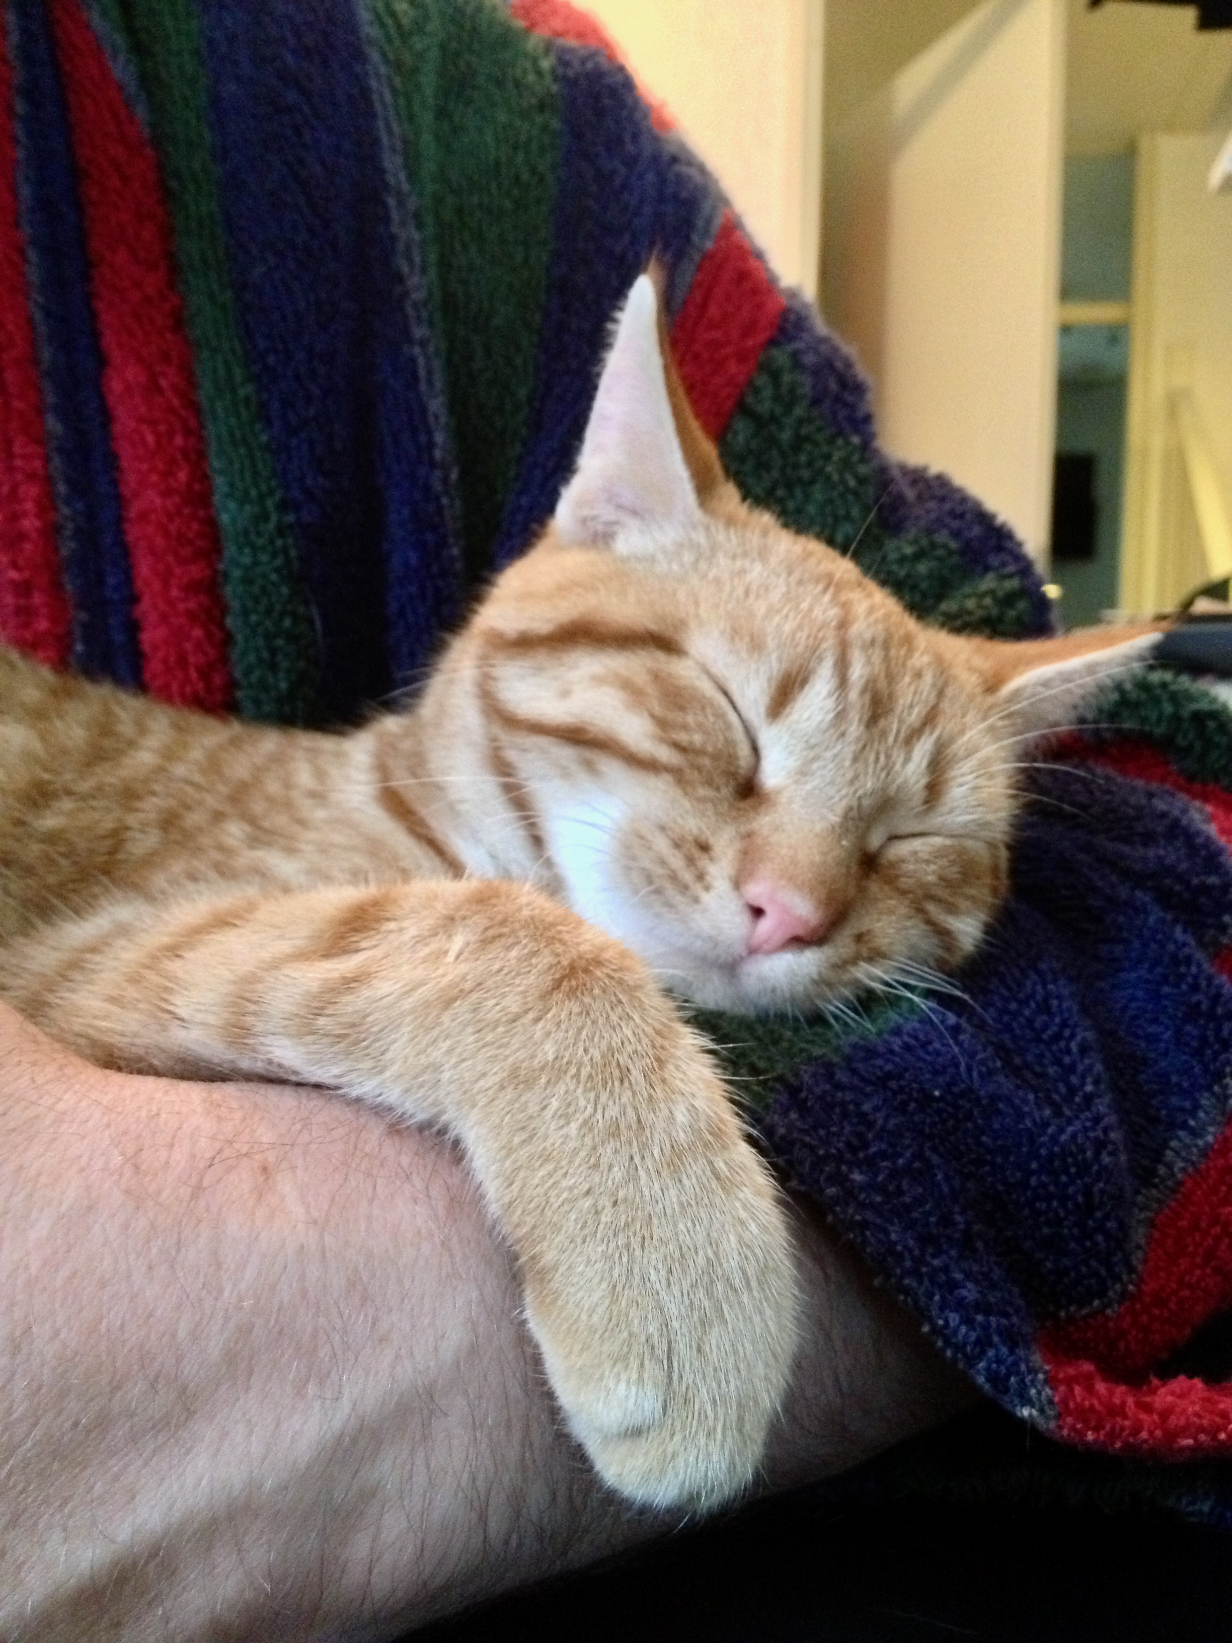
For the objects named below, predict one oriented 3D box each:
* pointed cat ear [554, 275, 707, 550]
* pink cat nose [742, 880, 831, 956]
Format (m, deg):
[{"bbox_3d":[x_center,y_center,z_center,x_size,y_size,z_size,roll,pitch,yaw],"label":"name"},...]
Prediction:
[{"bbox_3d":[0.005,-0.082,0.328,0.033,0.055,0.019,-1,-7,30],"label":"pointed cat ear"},{"bbox_3d":[0.029,0.017,0.288,0.017,0.013,0.011,30,6,-15],"label":"pink cat nose"}]

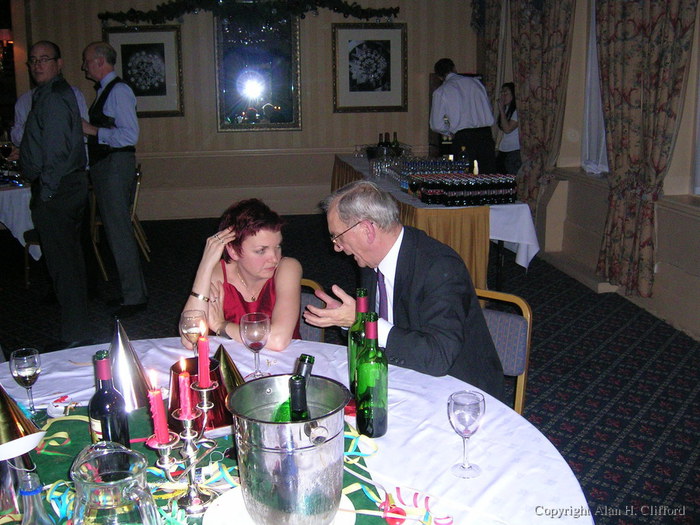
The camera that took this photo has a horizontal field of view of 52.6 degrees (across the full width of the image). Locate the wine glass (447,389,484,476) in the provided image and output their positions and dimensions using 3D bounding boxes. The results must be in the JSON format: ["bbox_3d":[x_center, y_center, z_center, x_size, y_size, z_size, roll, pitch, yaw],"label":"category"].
[{"bbox_3d":[0.245,0.359,1.476,0.078,0.165,0.078,-1,14,0],"label":"wine glass"}]

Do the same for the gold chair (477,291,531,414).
[{"bbox_3d":[0.222,0.556,2.225,0.450,0.890,0.560,12,19,42],"label":"gold chair"}]

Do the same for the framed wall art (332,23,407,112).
[{"bbox_3d":[0.246,-2.331,8.521,0.904,1.031,0.040,-3,14,-7],"label":"framed wall art"}]

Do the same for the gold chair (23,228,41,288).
[{"bbox_3d":[-2.375,-0.288,5.829,0.550,0.900,0.450,0,14,3],"label":"gold chair"}]

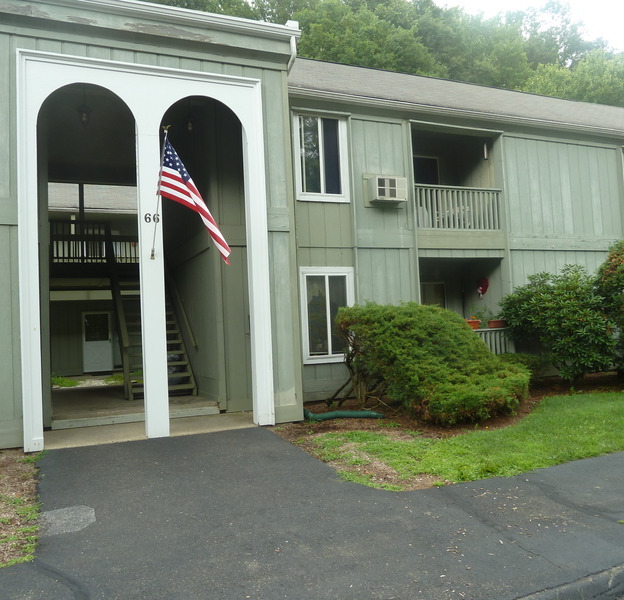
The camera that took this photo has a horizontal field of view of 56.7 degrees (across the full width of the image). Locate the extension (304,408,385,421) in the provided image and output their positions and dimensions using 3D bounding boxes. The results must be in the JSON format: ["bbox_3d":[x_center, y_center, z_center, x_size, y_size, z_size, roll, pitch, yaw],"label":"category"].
[{"bbox_3d":[0.507,1.705,8.665,1.200,0.150,0.280,-3,-3,0],"label":"extension"}]

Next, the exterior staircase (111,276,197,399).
[{"bbox_3d":[-3.537,0.449,12.565,1.280,3.050,3.750,-1,-3,-23],"label":"exterior staircase"}]

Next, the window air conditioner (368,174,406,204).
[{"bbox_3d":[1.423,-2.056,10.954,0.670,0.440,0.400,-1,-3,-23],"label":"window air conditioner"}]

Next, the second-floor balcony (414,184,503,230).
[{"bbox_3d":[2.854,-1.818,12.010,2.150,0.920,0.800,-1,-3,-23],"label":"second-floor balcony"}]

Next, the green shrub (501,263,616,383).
[{"bbox_3d":[4.867,0.469,11.332,2.550,2.400,1.800,-1,-3,-23],"label":"green shrub"}]

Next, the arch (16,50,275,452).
[{"bbox_3d":[-2.173,-0.687,7.915,3.230,5.060,0.240,-1,-3,-23],"label":"arch"}]

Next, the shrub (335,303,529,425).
[{"bbox_3d":[2.008,0.886,9.438,3.000,1.820,2.350,-1,-3,-23],"label":"shrub"}]

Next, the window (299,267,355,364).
[{"bbox_3d":[0.313,0.269,10.388,1.080,1.730,0.110,-1,-3,-23],"label":"window"}]

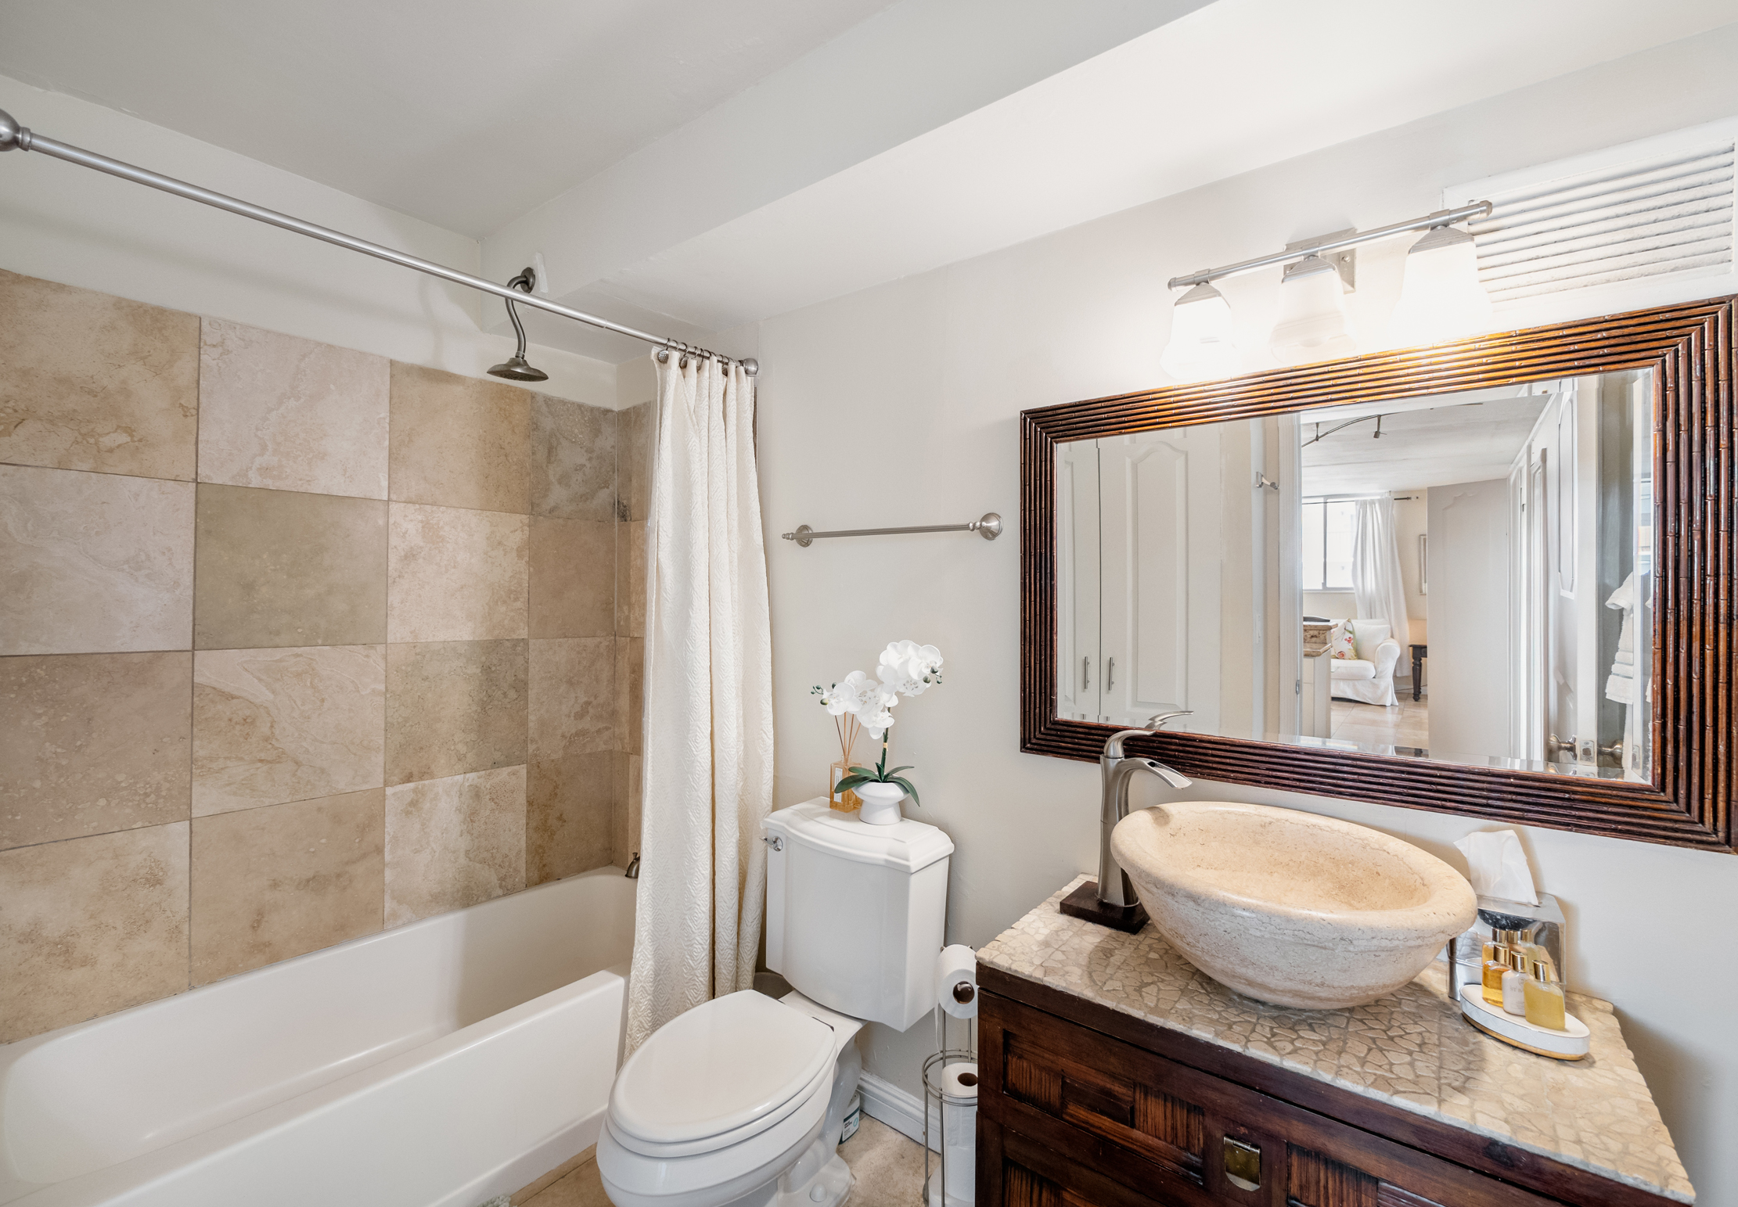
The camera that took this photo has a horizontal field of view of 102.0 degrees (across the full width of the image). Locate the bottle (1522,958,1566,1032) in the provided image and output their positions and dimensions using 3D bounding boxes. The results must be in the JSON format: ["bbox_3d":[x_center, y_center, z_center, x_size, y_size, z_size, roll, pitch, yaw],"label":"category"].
[{"bbox_3d":[0.950,0.546,0.989,0.042,0.087,0.024,0,0,35],"label":"bottle"}]

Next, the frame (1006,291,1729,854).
[{"bbox_3d":[0.797,-0.046,1.312,1.070,0.787,0.040,0,0,35],"label":"frame"}]

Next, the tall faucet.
[{"bbox_3d":[0.518,0.412,1.327,0.060,0.340,0.185,1,0,-23],"label":"tall faucet"}]

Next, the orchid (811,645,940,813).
[{"bbox_3d":[0.029,0.323,1.765,0.270,0.443,0.180,0,0,35],"label":"orchid"}]

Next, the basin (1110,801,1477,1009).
[{"bbox_3d":[0.646,0.500,1.126,0.476,0.199,0.468,0,0,35],"label":"basin"}]

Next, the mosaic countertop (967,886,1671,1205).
[{"bbox_3d":[0.674,0.626,1.174,0.844,0.012,0.455,0,0,38],"label":"mosaic countertop"}]

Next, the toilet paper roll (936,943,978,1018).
[{"bbox_3d":[0.205,0.828,1.541,0.107,0.107,0.103,1,0,4],"label":"toilet paper roll"}]

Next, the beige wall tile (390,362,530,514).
[{"bbox_3d":[-1.249,-0.495,2.172,0.012,0.401,0.396,0,0,42],"label":"beige wall tile"}]

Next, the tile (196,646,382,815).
[{"bbox_3d":[-1.522,0.323,1.872,0.012,0.414,0.402,0,0,42],"label":"tile"}]

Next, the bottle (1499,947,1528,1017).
[{"bbox_3d":[0.941,0.548,1.015,0.039,0.083,0.026,0,0,35],"label":"bottle"}]

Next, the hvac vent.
[{"bbox_3d":[1.112,-0.572,1.087,0.348,0.261,0.020,0,0,35],"label":"hvac vent"}]

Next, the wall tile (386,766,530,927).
[{"bbox_3d":[-1.282,0.745,2.206,0.012,0.411,0.399,0,0,41],"label":"wall tile"}]

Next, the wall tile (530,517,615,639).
[{"bbox_3d":[-1.042,-0.085,2.478,0.012,0.407,0.309,0,0,41],"label":"wall tile"}]

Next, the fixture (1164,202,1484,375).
[{"bbox_3d":[0.789,-0.561,1.253,0.485,0.220,0.150,0,0,35],"label":"fixture"}]

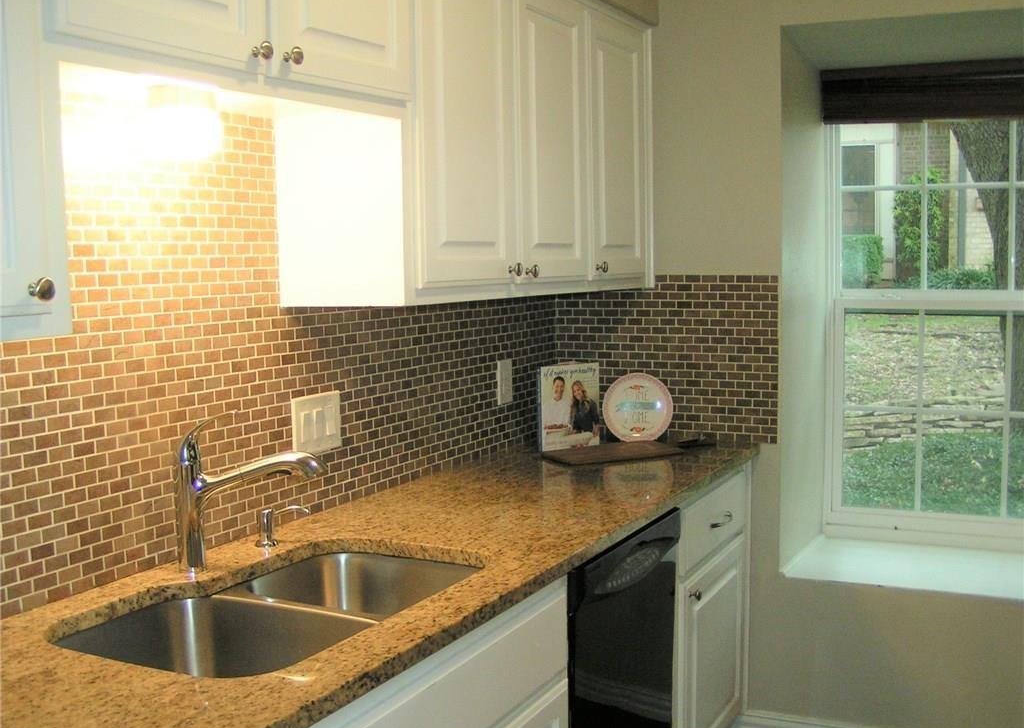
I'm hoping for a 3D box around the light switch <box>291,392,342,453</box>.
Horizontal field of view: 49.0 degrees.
[{"bbox_3d":[-0.415,0.127,2.376,0.010,0.123,0.168,2,6,27],"label":"light switch"}]

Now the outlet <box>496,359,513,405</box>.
[{"bbox_3d":[-0.020,0.050,3.156,0.010,0.121,0.079,2,6,27],"label":"outlet"}]

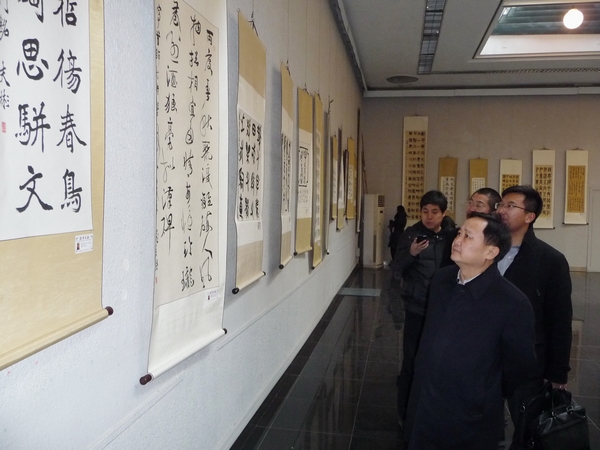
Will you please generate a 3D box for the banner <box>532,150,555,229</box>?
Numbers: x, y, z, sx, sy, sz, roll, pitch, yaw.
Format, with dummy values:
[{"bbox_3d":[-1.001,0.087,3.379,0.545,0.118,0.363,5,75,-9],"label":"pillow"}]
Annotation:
[{"bbox_3d":[6.186,-0.894,13.211,0.530,1.950,0.040,2,3,11],"label":"banner"}]

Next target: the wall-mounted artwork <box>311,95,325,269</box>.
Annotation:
[{"bbox_3d":[0.248,-0.538,6.777,0.040,2.130,0.660,2,3,11],"label":"wall-mounted artwork"}]

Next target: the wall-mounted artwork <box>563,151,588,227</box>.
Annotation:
[{"bbox_3d":[7.108,-0.958,13.380,0.583,1.912,0.040,2,3,11],"label":"wall-mounted artwork"}]

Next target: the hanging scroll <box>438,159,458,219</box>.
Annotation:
[{"bbox_3d":[3.883,-0.881,13.671,0.480,1.720,0.040,2,3,11],"label":"hanging scroll"}]

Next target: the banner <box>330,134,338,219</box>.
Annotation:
[{"bbox_3d":[0.516,-0.700,7.664,0.040,1.270,0.580,2,3,11],"label":"banner"}]

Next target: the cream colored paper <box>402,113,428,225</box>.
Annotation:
[{"bbox_3d":[3.129,-1.371,14.121,0.677,3.140,0.040,2,3,11],"label":"cream colored paper"}]

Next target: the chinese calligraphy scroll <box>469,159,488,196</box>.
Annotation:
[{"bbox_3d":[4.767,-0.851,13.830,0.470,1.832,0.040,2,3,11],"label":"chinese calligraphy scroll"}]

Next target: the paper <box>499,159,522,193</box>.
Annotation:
[{"bbox_3d":[5.412,-0.836,13.368,0.530,1.660,0.040,2,3,11],"label":"paper"}]

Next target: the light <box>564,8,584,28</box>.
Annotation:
[{"bbox_3d":[4.750,-3.570,9.000,0.350,0.330,0.350,2,3,11],"label":"light"}]

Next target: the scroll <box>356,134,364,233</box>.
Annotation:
[{"bbox_3d":[1.395,-1.101,12.054,0.040,2.500,0.620,2,3,11],"label":"scroll"}]

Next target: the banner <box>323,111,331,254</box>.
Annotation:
[{"bbox_3d":[0.385,-0.584,7.442,0.040,2.030,0.580,2,3,11],"label":"banner"}]

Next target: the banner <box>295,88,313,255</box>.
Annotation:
[{"bbox_3d":[0.060,-0.549,5.569,0.040,1.730,0.540,2,3,17],"label":"banner"}]

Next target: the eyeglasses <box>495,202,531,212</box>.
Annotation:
[{"bbox_3d":[1.035,-0.075,2.500,0.140,0.045,0.140,15,-1,-17],"label":"eyeglasses"}]

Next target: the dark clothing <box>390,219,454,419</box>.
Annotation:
[{"bbox_3d":[0.916,0.672,3.680,0.550,1.400,0.380,2,3,30],"label":"dark clothing"}]

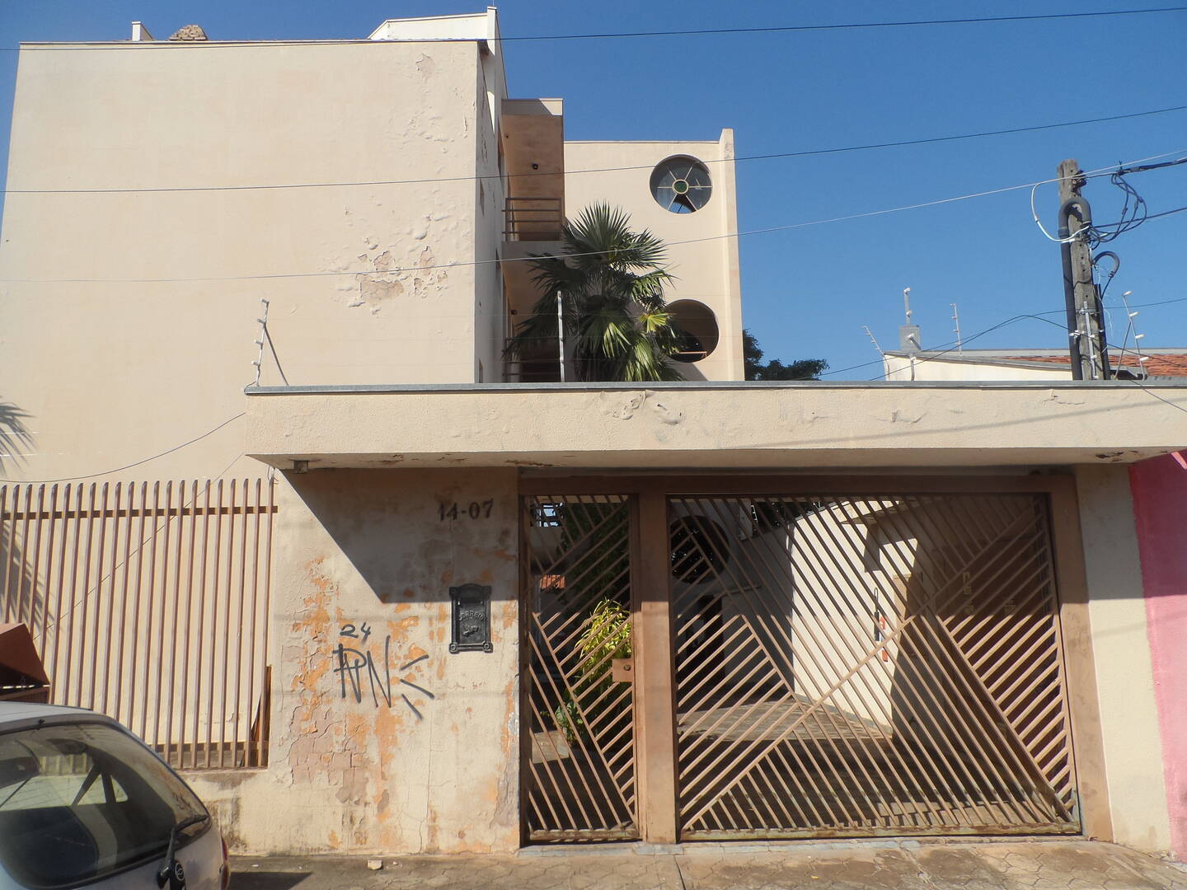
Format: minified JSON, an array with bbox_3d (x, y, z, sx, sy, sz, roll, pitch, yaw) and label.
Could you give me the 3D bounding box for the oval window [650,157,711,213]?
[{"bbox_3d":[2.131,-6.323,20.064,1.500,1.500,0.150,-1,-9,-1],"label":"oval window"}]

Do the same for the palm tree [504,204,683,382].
[{"bbox_3d":[0.035,0.045,12.538,2.752,7.884,2.752,-1,-9,-1],"label":"palm tree"}]

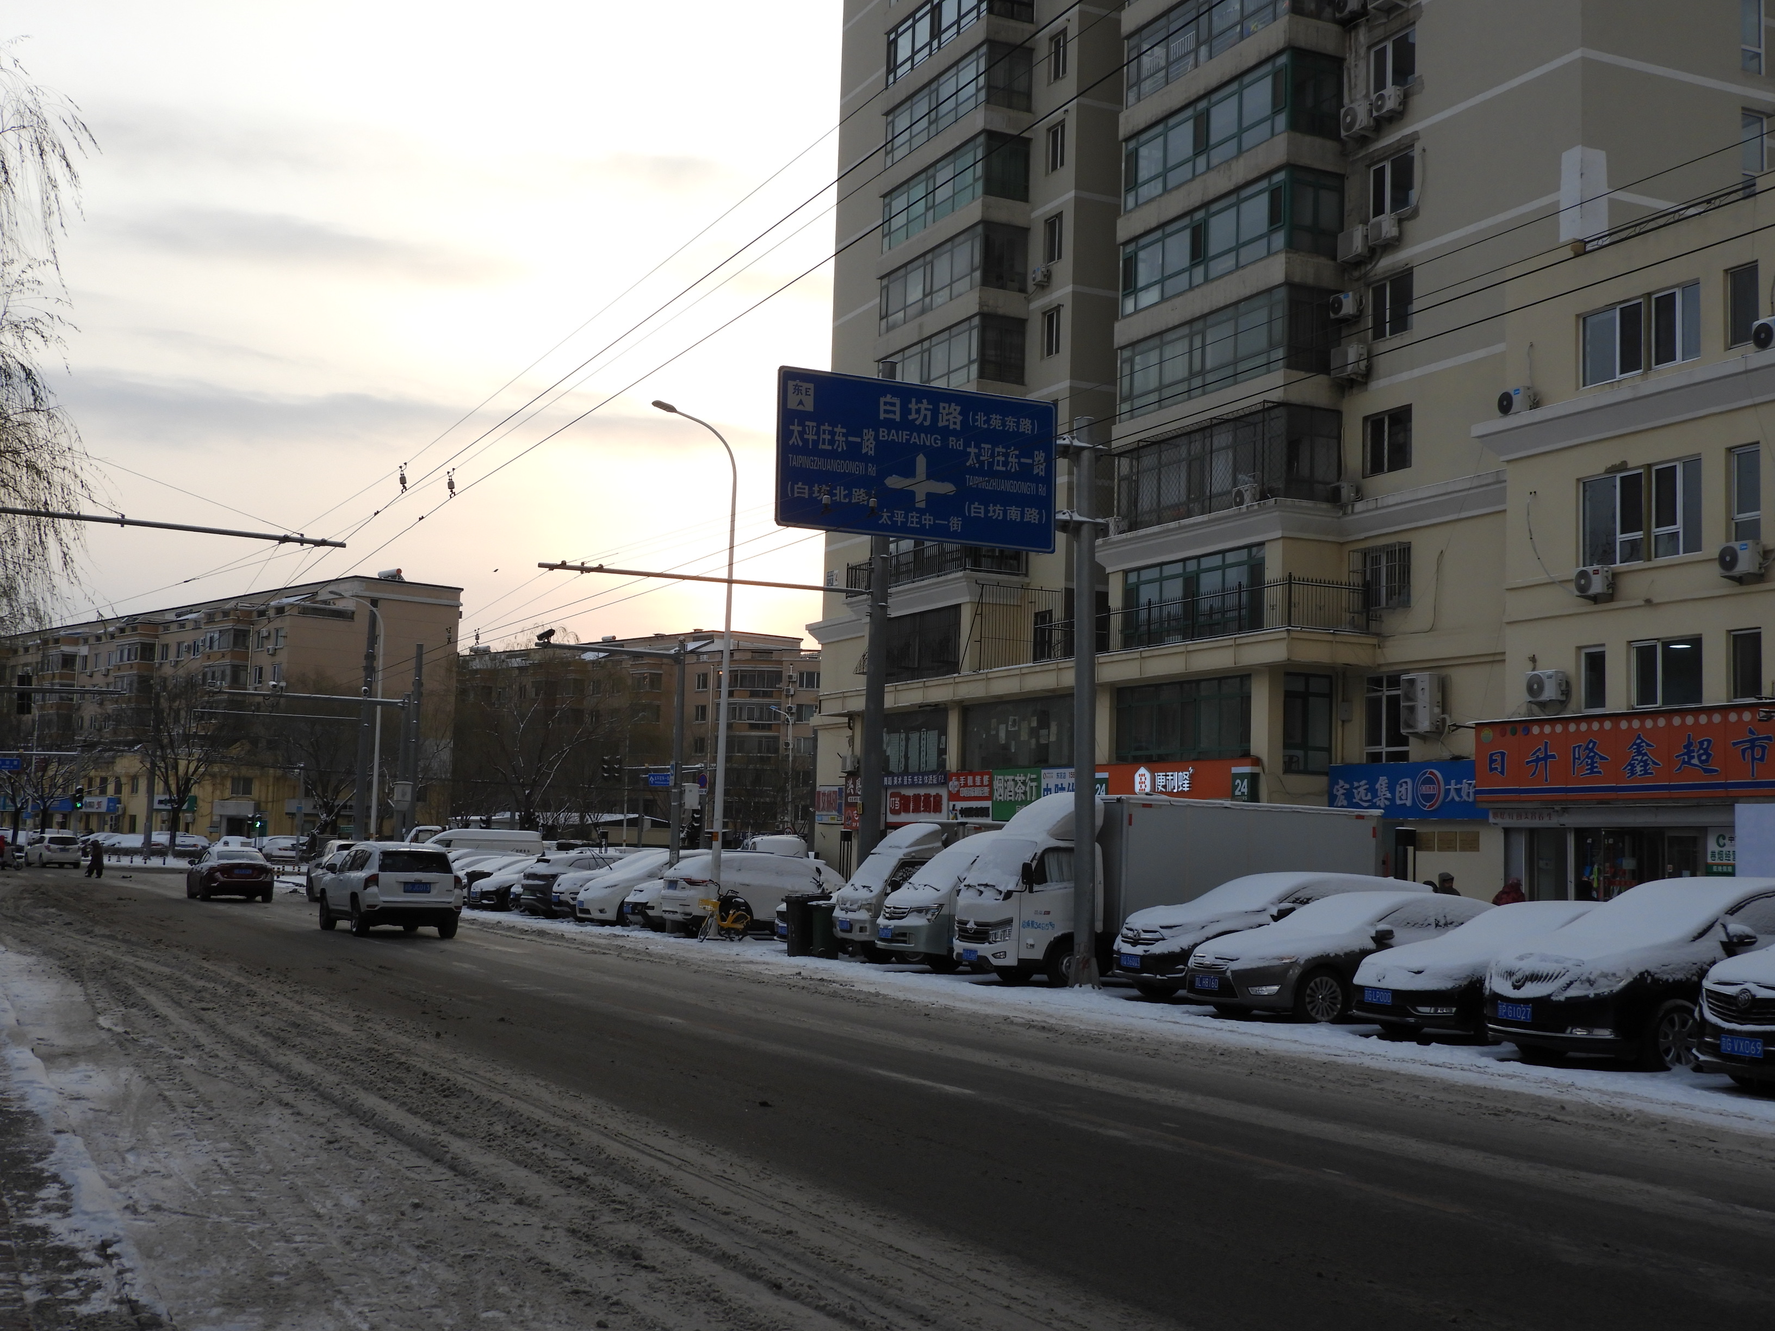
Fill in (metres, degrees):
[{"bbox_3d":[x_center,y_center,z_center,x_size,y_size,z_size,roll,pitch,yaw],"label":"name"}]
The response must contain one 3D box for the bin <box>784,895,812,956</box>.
[{"bbox_3d":[-1.379,4.376,34.722,0.710,1.020,0.580,4,-6,-25],"label":"bin"}]

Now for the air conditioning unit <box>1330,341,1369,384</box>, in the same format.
[{"bbox_3d":[10.485,-6.821,46.252,0.340,0.700,0.950,4,-6,-25],"label":"air conditioning unit"}]

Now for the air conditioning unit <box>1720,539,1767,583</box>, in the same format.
[{"bbox_3d":[13.675,-1.674,32.756,0.290,0.534,0.697,4,-6,-25],"label":"air conditioning unit"}]

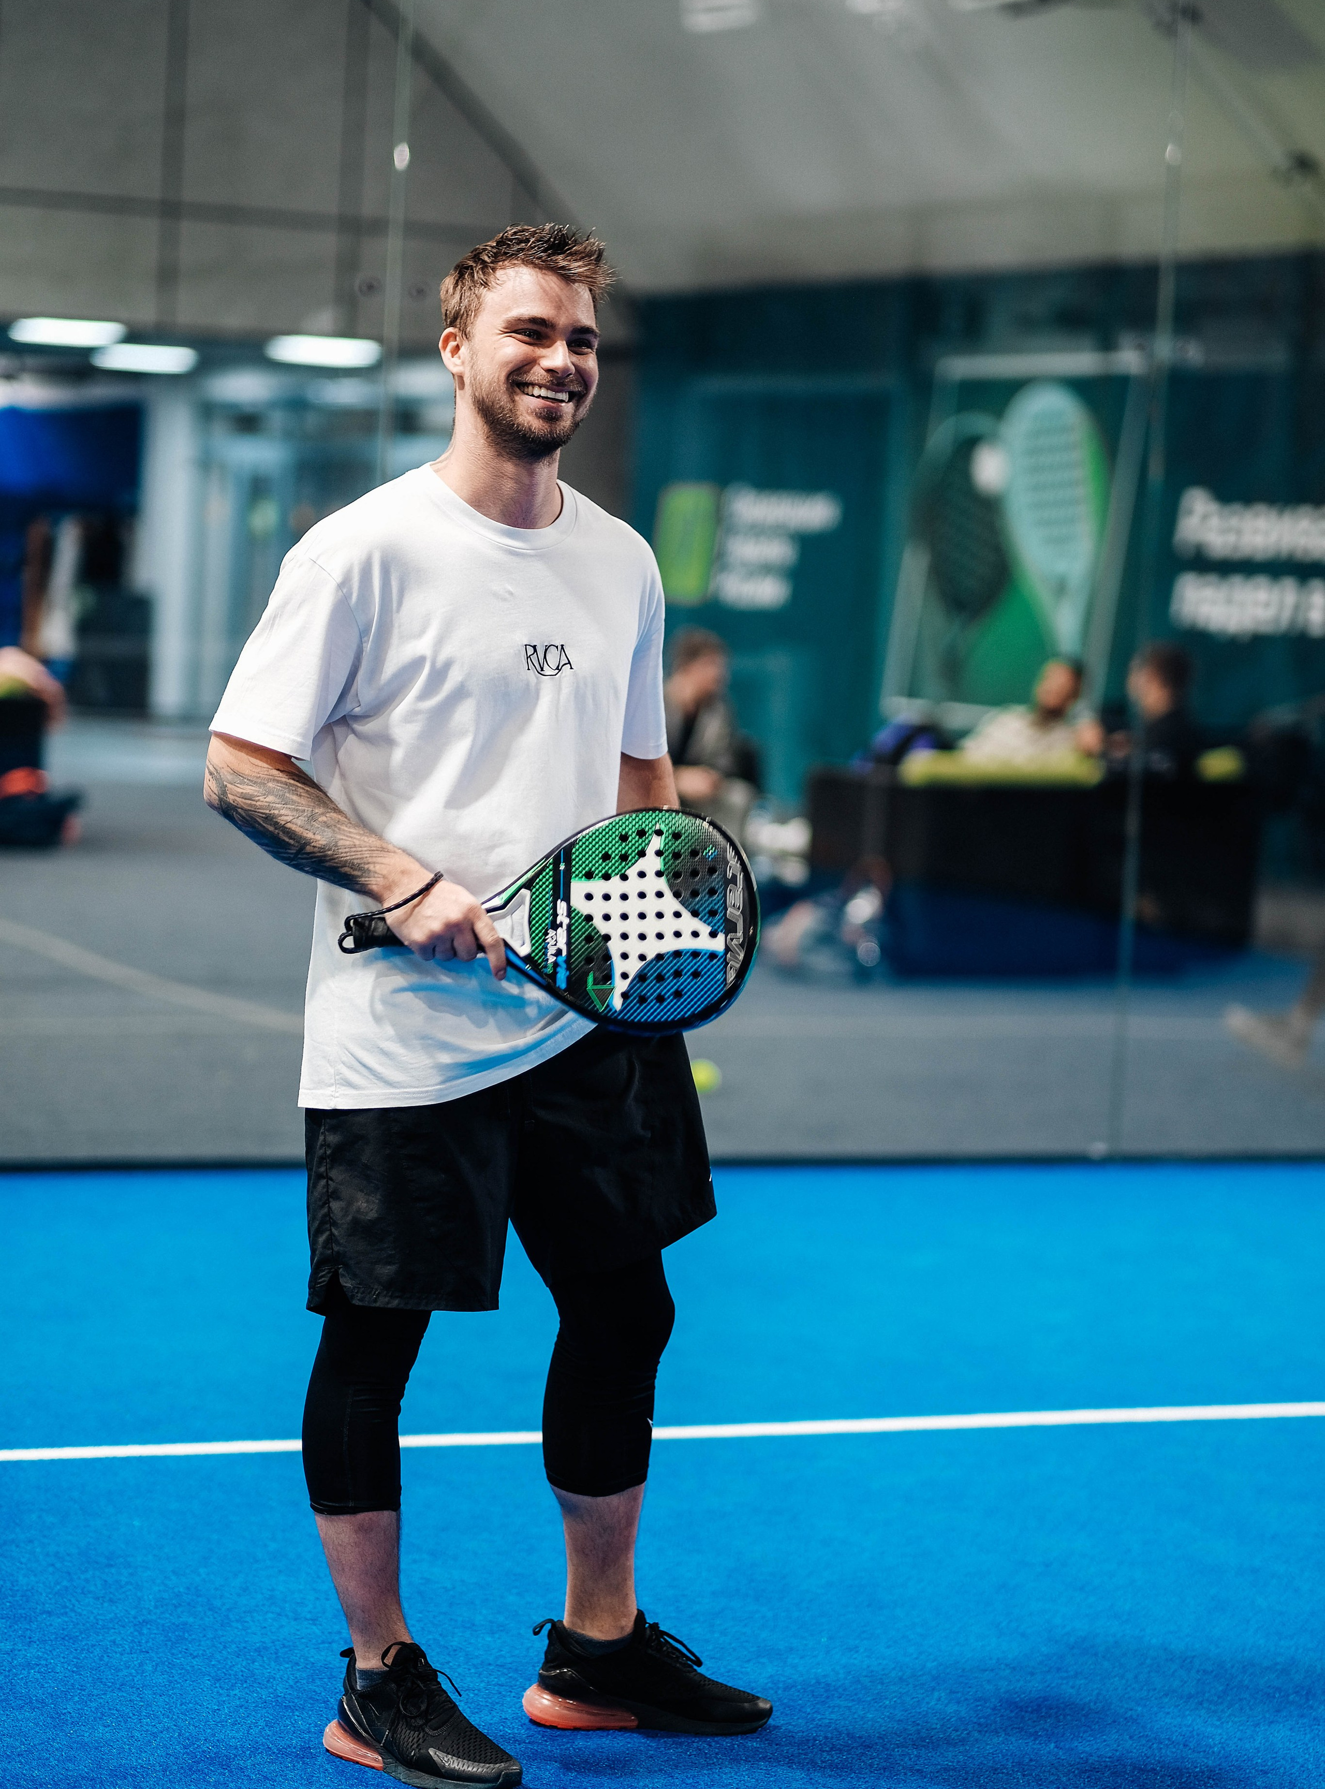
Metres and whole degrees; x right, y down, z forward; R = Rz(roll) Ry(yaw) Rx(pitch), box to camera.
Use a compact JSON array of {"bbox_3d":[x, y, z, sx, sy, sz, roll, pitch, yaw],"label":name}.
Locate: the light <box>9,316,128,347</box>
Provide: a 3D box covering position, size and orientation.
[{"bbox_3d":[-3.875,-3.700,30.271,0.620,0.090,0.600,1,4,-22],"label":"light"}]

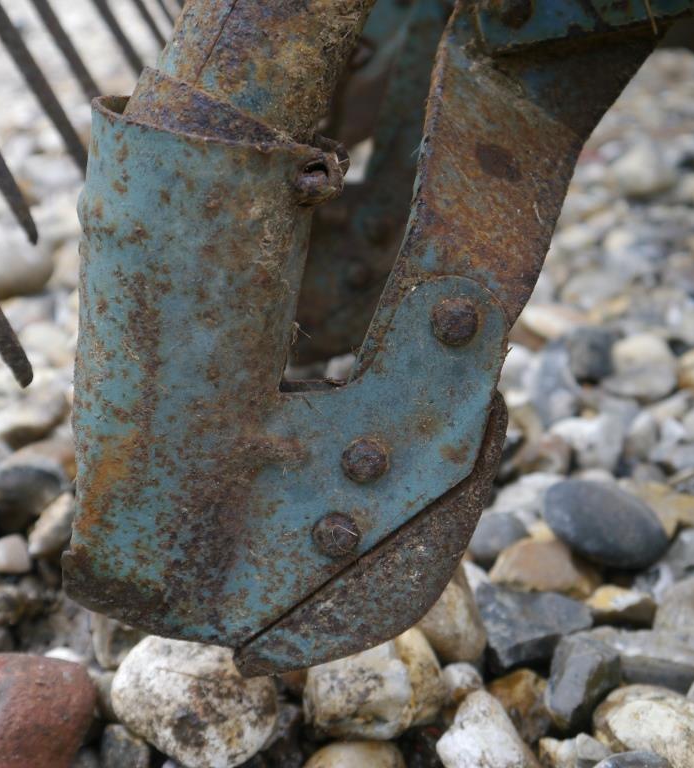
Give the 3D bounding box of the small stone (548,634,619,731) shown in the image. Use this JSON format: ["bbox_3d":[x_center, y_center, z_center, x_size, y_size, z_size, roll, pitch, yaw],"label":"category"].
[{"bbox_3d":[0.079,0.100,0.475,0.023,0.026,0.033,7,27,13],"label":"small stone"}]

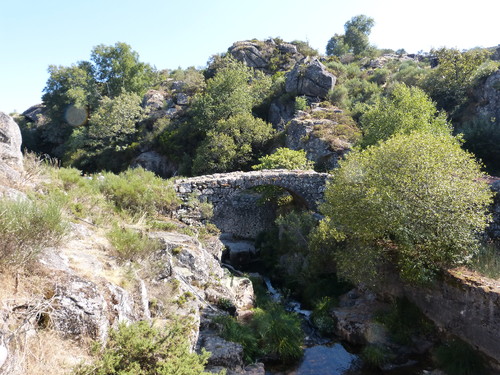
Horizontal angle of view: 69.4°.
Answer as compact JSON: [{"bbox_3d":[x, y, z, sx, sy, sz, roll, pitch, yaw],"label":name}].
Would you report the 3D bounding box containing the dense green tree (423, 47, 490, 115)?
[{"bbox_3d":[21.731,-11.260,38.000,6.860,6.860,6.300,0,8,0],"label":"dense green tree"}]

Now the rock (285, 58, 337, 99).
[{"bbox_3d":[6.032,-10.867,36.000,5.020,3.860,4.500,0,8,0],"label":"rock"}]

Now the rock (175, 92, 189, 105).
[{"bbox_3d":[-7.201,-9.359,38.000,1.470,1.180,1.180,0,4,0],"label":"rock"}]

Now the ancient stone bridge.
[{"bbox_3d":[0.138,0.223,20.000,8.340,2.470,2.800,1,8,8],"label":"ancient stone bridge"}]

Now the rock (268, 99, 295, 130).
[{"bbox_3d":[2.465,-5.735,28.500,2.160,2.490,1.730,0,4,0],"label":"rock"}]

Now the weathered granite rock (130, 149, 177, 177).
[{"bbox_3d":[-7.750,-1.847,29.000,3.610,2.190,2.800,0,8,0],"label":"weathered granite rock"}]

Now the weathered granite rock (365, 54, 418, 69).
[{"bbox_3d":[21.705,-19.191,55.000,7.760,1.780,4.500,0,8,0],"label":"weathered granite rock"}]

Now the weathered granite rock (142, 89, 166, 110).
[{"bbox_3d":[-9.632,-8.876,36.500,2.330,2.110,1.860,0,4,0],"label":"weathered granite rock"}]

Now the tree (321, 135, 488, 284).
[{"bbox_3d":[5.749,0.750,14.000,6.270,5.850,5.650,0,4,0],"label":"tree"}]

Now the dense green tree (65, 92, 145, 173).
[{"bbox_3d":[-12.308,-4.761,31.000,6.650,6.600,5.650,0,4,0],"label":"dense green tree"}]

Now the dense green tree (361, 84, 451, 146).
[{"bbox_3d":[11.627,-5.232,27.000,6.360,4.970,6.000,0,8,0],"label":"dense green tree"}]

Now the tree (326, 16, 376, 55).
[{"bbox_3d":[16.646,-25.182,60.000,7.770,6.410,6.600,0,4,0],"label":"tree"}]

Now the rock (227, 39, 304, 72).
[{"bbox_3d":[2.056,-16.450,45.000,9.130,4.080,6.500,0,8,0],"label":"rock"}]

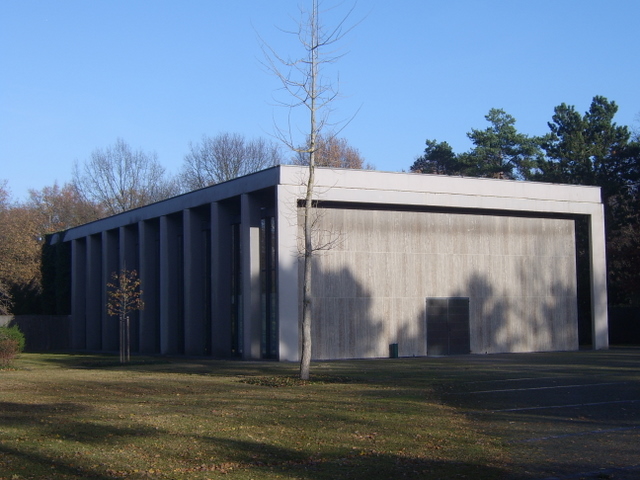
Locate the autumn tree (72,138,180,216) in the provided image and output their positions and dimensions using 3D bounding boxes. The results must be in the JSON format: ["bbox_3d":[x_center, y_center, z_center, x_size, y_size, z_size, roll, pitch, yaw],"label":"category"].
[{"bbox_3d":[-18.619,-0.137,80.914,9.800,19.345,9.500,0,-6,-13],"label":"autumn tree"}]

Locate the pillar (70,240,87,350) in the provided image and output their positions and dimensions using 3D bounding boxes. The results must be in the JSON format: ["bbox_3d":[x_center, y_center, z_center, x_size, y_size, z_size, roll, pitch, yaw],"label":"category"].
[{"bbox_3d":[-16.301,3.650,57.410,0.640,7.263,0.720,3,-7,-34],"label":"pillar"}]

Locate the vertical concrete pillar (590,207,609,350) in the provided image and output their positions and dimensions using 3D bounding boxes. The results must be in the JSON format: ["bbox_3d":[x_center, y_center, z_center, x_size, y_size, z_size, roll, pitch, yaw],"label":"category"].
[{"bbox_3d":[13.910,1.822,42.650,0.846,7.300,0.360,2,-6,-25],"label":"vertical concrete pillar"}]

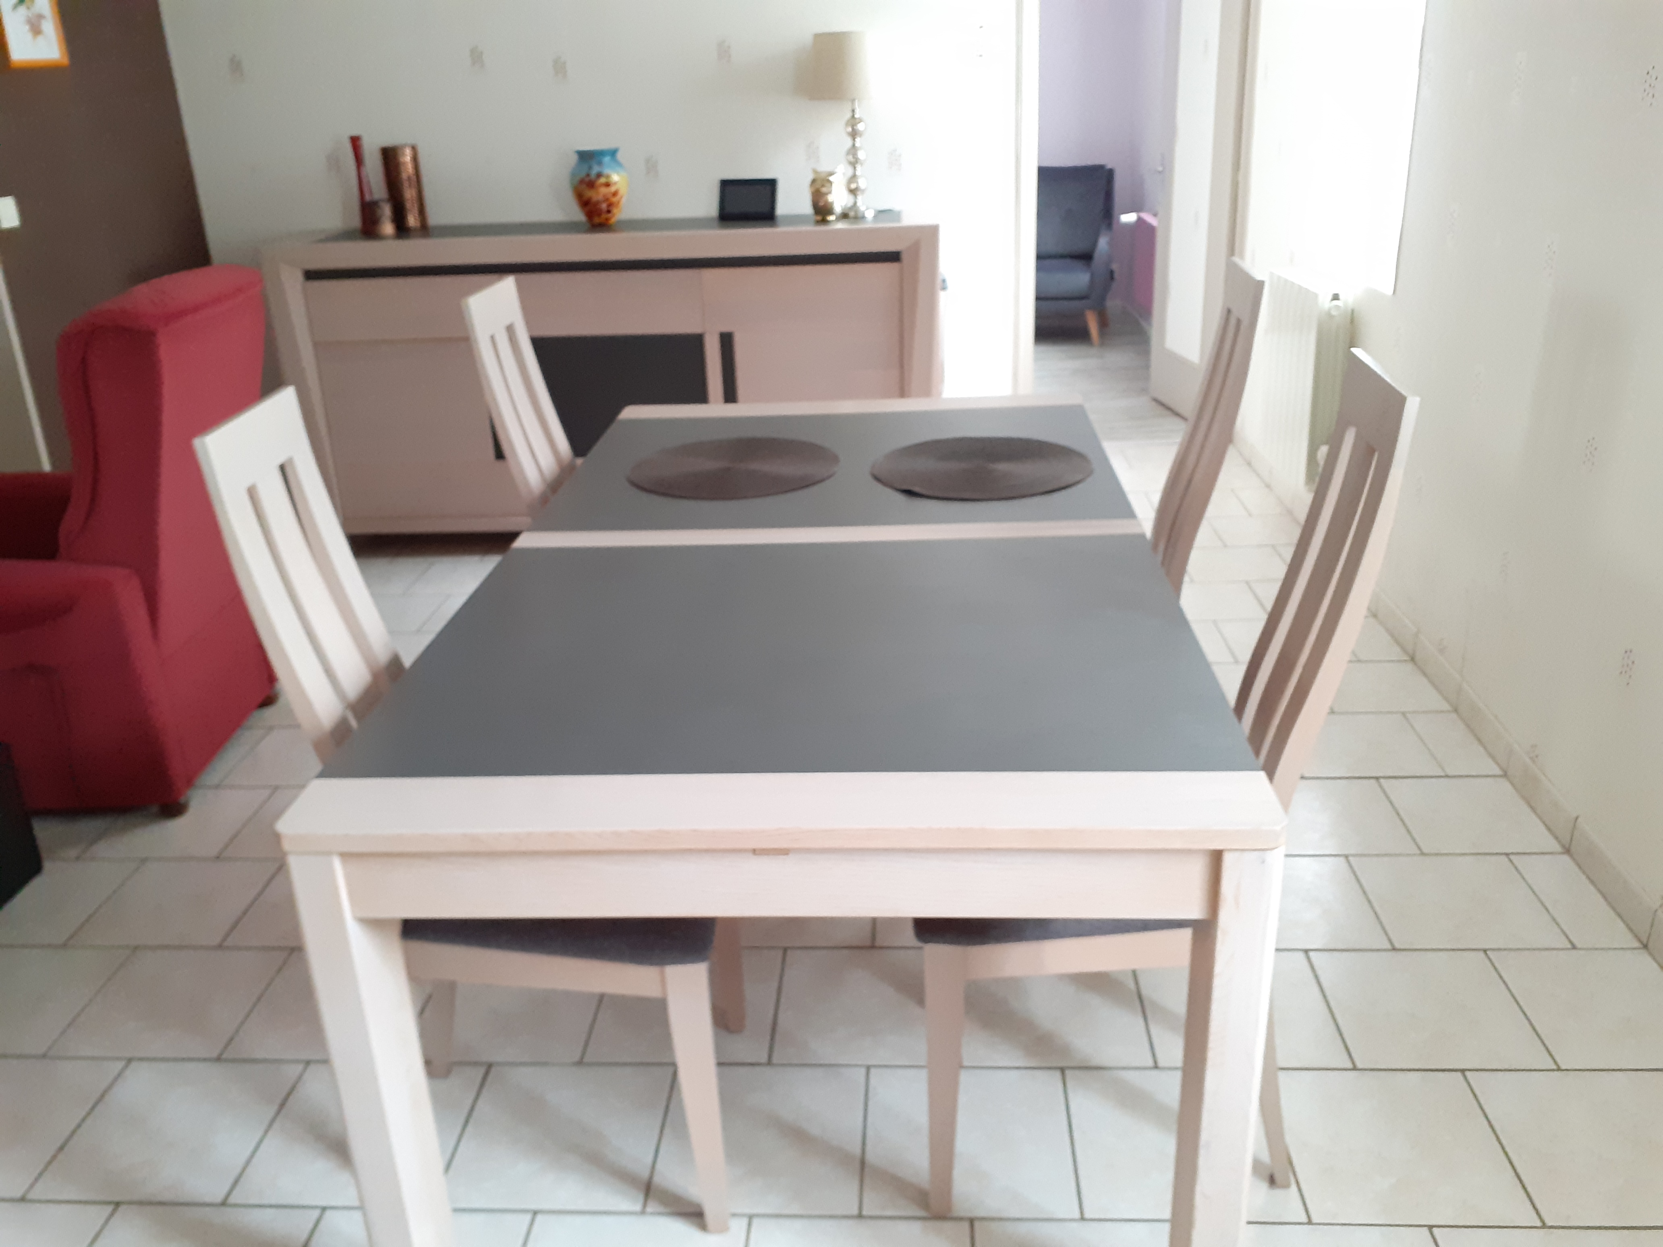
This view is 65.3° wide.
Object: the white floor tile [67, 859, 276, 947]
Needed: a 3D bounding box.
[{"bbox_3d":[-1.272,0.548,2.538,0.297,0.010,0.284,-1,24,4],"label":"white floor tile"}]

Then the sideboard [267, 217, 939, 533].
[{"bbox_3d":[-0.680,-0.795,4.281,2.075,0.990,0.450,0,24,5],"label":"sideboard"}]

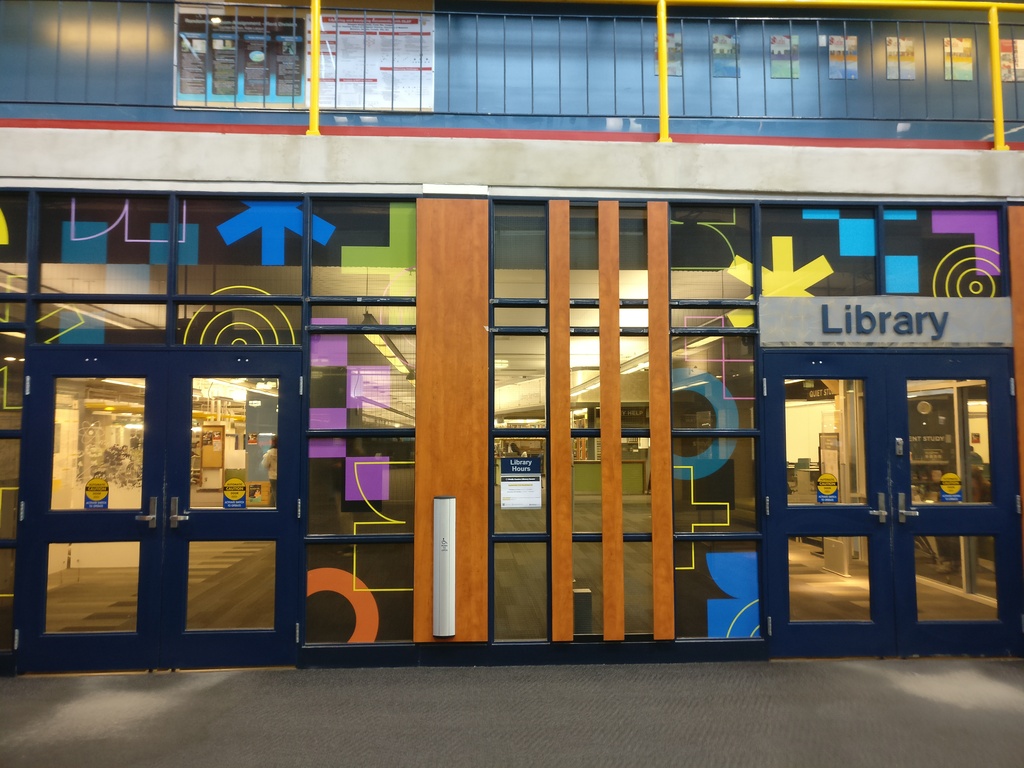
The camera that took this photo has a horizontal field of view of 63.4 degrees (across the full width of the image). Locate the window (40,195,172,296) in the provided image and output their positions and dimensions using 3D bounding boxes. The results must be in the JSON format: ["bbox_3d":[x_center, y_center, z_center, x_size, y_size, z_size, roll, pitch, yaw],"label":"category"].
[{"bbox_3d":[-2.827,-0.965,5.743,0.880,0.704,0.050,0,-4,-3],"label":"window"}]

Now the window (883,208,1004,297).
[{"bbox_3d":[3.158,-0.966,6.061,0.903,0.673,0.050,0,-4,-3],"label":"window"}]

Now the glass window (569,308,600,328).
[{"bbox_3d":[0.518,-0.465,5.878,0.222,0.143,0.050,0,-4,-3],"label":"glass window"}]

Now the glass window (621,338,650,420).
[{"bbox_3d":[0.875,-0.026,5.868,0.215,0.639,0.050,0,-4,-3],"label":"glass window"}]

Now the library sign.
[{"bbox_3d":[2.689,-0.447,5.925,1.858,0.368,0.070,0,-4,-3],"label":"library sign"}]

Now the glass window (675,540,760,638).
[{"bbox_3d":[1.436,1.434,5.779,0.605,0.676,0.050,0,-4,-3],"label":"glass window"}]

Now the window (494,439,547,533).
[{"bbox_3d":[0.061,0.712,5.768,0.366,0.664,0.050,0,-4,-3],"label":"window"}]

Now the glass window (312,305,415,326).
[{"bbox_3d":[-1.034,-0.476,5.783,0.723,0.151,0.050,0,-4,-3],"label":"glass window"}]

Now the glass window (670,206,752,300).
[{"bbox_3d":[1.439,-0.940,5.957,0.605,0.679,0.050,0,-4,-3],"label":"glass window"}]

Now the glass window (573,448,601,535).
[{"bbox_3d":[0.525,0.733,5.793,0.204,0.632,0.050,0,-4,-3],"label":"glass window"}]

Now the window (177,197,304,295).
[{"bbox_3d":[-1.895,-0.965,5.790,0.871,0.699,0.050,0,-4,-3],"label":"window"}]

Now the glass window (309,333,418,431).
[{"bbox_3d":[-1.034,-0.015,5.755,0.737,0.676,0.050,0,-4,-3],"label":"glass window"}]

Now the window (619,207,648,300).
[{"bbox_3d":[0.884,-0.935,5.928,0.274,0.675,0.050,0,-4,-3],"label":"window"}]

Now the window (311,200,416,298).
[{"bbox_3d":[-1.040,-0.948,5.818,0.735,0.688,0.050,0,-4,-3],"label":"window"}]

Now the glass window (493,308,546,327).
[{"bbox_3d":[0.060,-0.468,5.852,0.375,0.132,0.050,0,-4,-3],"label":"glass window"}]

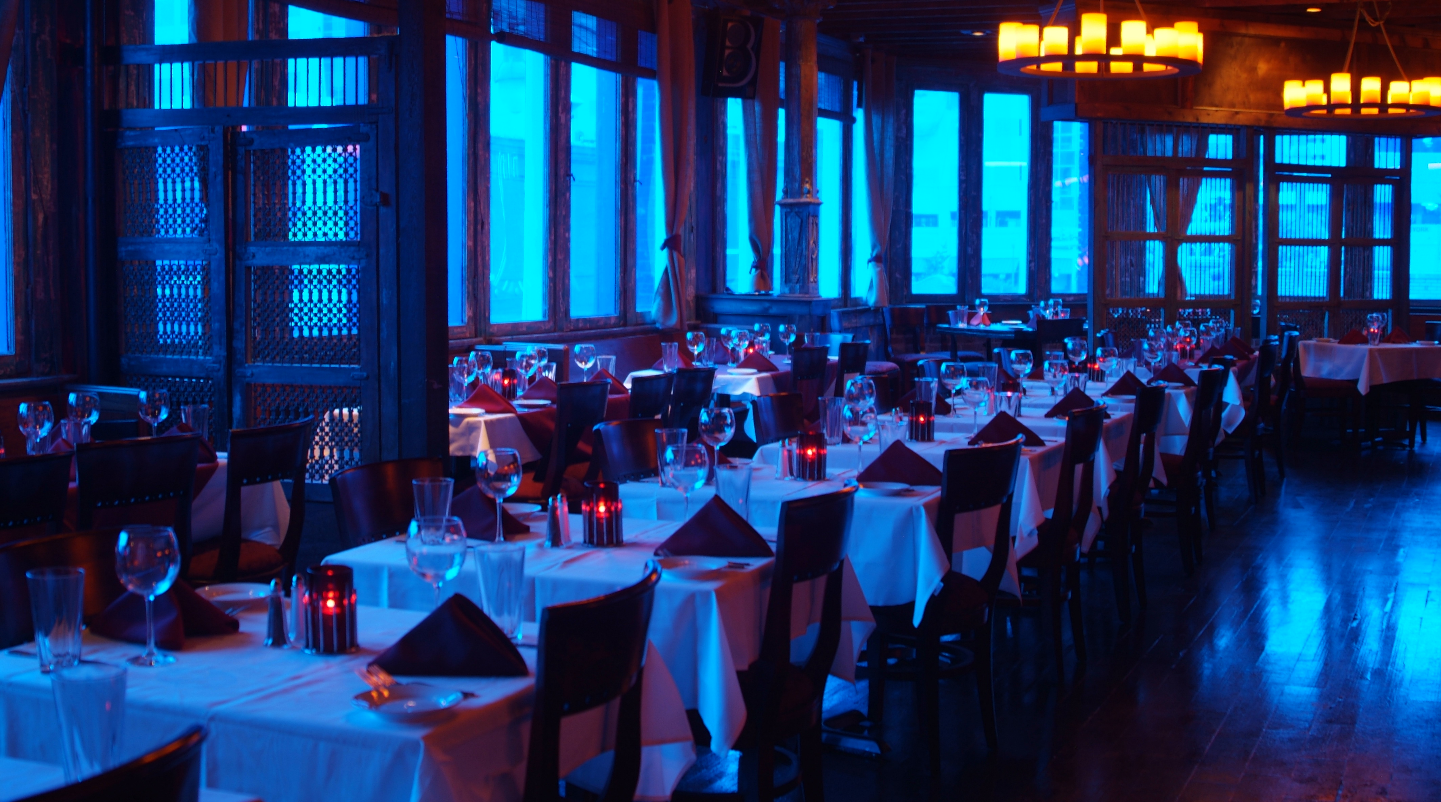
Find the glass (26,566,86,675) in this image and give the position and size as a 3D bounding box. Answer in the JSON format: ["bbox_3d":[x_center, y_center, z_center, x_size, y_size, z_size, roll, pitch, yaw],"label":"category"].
[{"bbox_3d":[-1.063,0.353,2.704,0.092,0.155,0.092,2,5,25],"label":"glass"}]

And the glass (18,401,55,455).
[{"bbox_3d":[-1.914,0.112,4.719,0.099,0.211,0.099,2,5,25],"label":"glass"}]

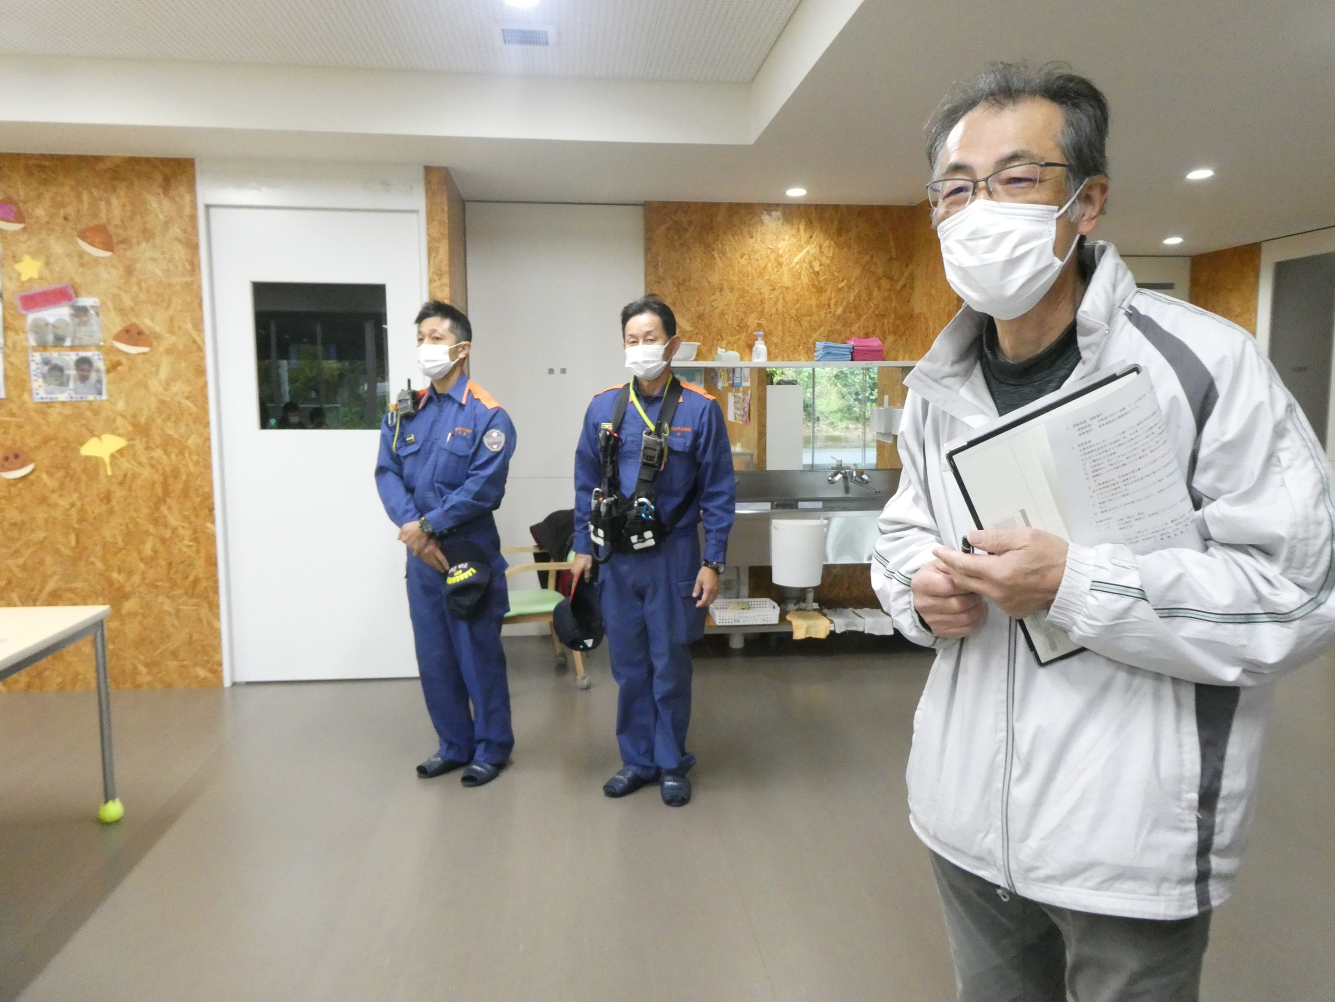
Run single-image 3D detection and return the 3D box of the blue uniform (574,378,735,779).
[{"bbox_3d":[-0.048,0.288,3.250,0.550,1.410,0.310,2,6,18],"label":"blue uniform"}]

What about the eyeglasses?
[{"bbox_3d":[0.394,-0.348,1.064,0.140,0.047,0.140,-9,10,-41],"label":"eyeglasses"}]

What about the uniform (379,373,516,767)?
[{"bbox_3d":[-0.805,0.274,3.420,0.510,1.410,0.360,3,7,31],"label":"uniform"}]

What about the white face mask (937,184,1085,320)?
[{"bbox_3d":[0.382,-0.277,1.050,0.120,0.130,0.145,-10,11,-42],"label":"white face mask"}]

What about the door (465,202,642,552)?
[{"bbox_3d":[-0.638,-0.445,5.447,1.014,2.504,0.050,-1,6,-7],"label":"door"}]

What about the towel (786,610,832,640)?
[{"bbox_3d":[0.805,0.722,5.367,0.250,0.097,0.270,-1,6,-7],"label":"towel"}]

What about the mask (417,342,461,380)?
[{"bbox_3d":[-0.803,-0.490,3.260,0.150,0.125,0.105,3,7,27],"label":"mask"}]

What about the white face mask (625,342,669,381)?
[{"bbox_3d":[-0.068,-0.464,3.085,0.150,0.125,0.105,2,6,18],"label":"white face mask"}]

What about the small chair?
[{"bbox_3d":[-0.695,0.509,4.600,0.520,0.770,0.540,-2,6,-17],"label":"small chair"}]

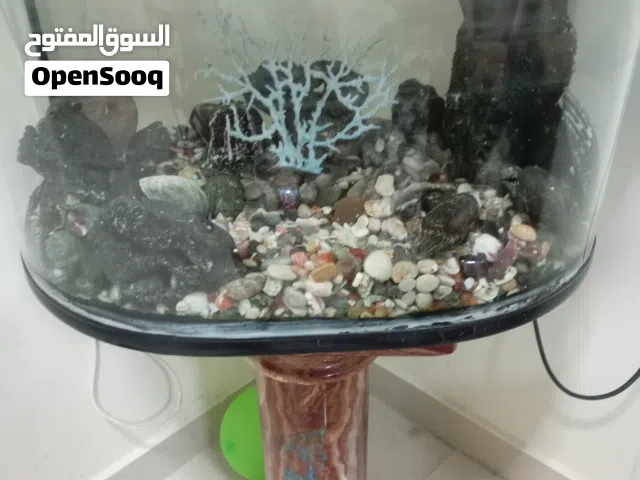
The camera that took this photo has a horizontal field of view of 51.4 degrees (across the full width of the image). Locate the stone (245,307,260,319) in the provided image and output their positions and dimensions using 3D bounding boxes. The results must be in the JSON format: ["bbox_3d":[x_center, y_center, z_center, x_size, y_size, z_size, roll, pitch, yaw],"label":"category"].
[{"bbox_3d":[-0.064,0.069,0.630,0.015,0.011,0.013,0,28,0],"label":"stone"}]

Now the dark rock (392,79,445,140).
[{"bbox_3d":[0.129,-0.171,0.870,0.068,0.080,0.058,0,27,0],"label":"dark rock"}]

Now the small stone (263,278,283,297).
[{"bbox_3d":[-0.048,0.049,0.680,0.019,0.017,0.017,0,28,0],"label":"small stone"}]

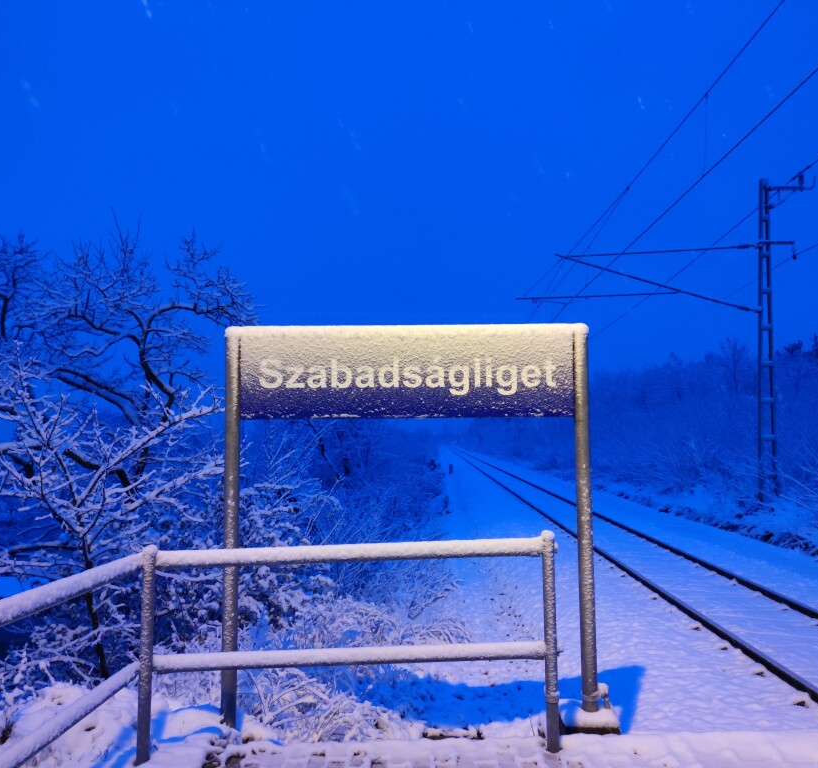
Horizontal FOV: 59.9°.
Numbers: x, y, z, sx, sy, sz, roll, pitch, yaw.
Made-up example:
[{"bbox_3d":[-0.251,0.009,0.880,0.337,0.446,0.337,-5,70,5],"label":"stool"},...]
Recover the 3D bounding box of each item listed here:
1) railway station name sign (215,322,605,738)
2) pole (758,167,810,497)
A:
[{"bbox_3d":[-0.011,0.828,4.319,2.275,2.399,0.110,-1,-5,2],"label":"railway station name sign"},{"bbox_3d":[9.743,-1.286,18.559,1.450,8.570,0.400,-1,-5,2],"label":"pole"}]

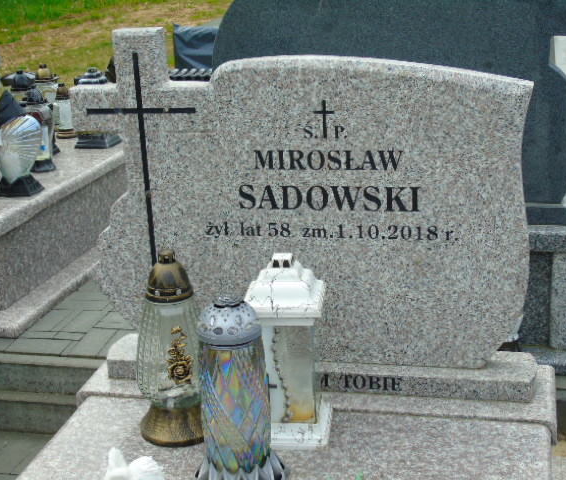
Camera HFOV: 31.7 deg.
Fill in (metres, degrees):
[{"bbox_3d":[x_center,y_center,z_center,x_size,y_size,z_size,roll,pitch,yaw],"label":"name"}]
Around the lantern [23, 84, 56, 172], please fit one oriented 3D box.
[{"bbox_3d":[-0.930,-0.424,3.807,0.109,0.315,0.109,-7,17,-13],"label":"lantern"}]

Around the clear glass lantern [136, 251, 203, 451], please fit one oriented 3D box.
[{"bbox_3d":[-0.206,0.196,1.907,0.159,0.361,0.159,-7,17,-14],"label":"clear glass lantern"}]

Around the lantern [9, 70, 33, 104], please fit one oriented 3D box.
[{"bbox_3d":[-1.068,-0.528,4.115,0.101,0.349,0.101,-7,17,-14],"label":"lantern"}]

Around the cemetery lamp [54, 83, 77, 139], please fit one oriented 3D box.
[{"bbox_3d":[-0.978,-0.579,4.463,0.091,0.236,0.091,-6,17,-11],"label":"cemetery lamp"}]

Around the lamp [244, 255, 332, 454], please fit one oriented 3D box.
[{"bbox_3d":[0.010,0.199,1.874,0.146,0.352,0.146,-1,17,6],"label":"lamp"}]

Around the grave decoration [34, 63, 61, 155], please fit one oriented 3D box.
[{"bbox_3d":[-0.962,-0.533,4.087,0.104,0.364,0.104,-7,17,-12],"label":"grave decoration"}]

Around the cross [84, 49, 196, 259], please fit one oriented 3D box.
[{"bbox_3d":[-0.284,-0.148,2.054,0.234,0.469,0.015,1,17,14],"label":"cross"}]

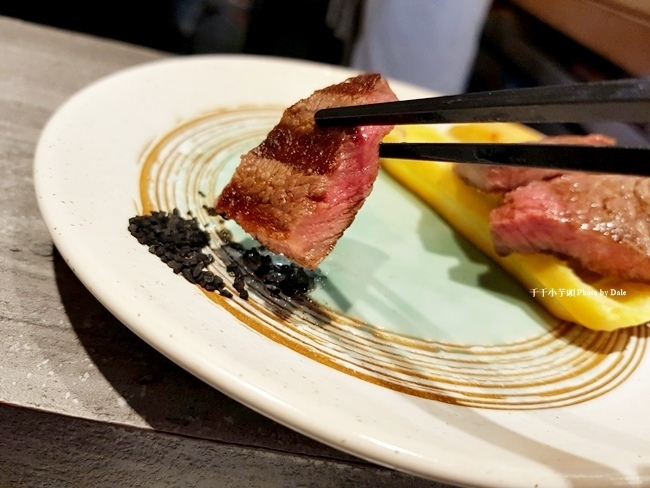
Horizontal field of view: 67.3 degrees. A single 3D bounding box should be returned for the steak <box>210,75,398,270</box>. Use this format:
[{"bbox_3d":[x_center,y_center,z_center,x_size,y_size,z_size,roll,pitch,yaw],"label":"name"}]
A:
[{"bbox_3d":[-0.005,-0.029,0.169,0.036,0.062,0.019,19,-15,34],"label":"steak"}]

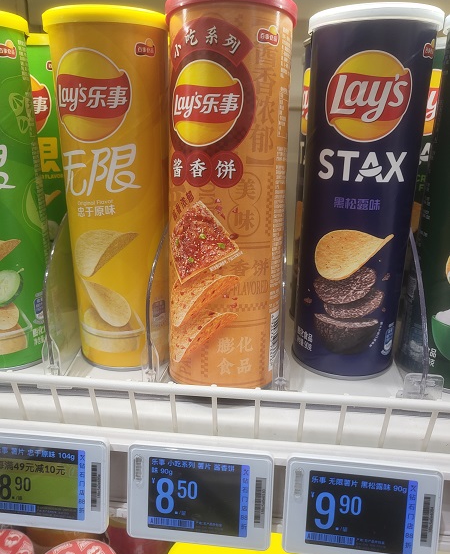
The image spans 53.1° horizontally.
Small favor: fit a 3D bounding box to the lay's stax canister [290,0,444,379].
[{"bbox_3d":[0.092,-0.050,0.318,0.079,0.234,0.079,6,18,15],"label":"lay's stax canister"}]

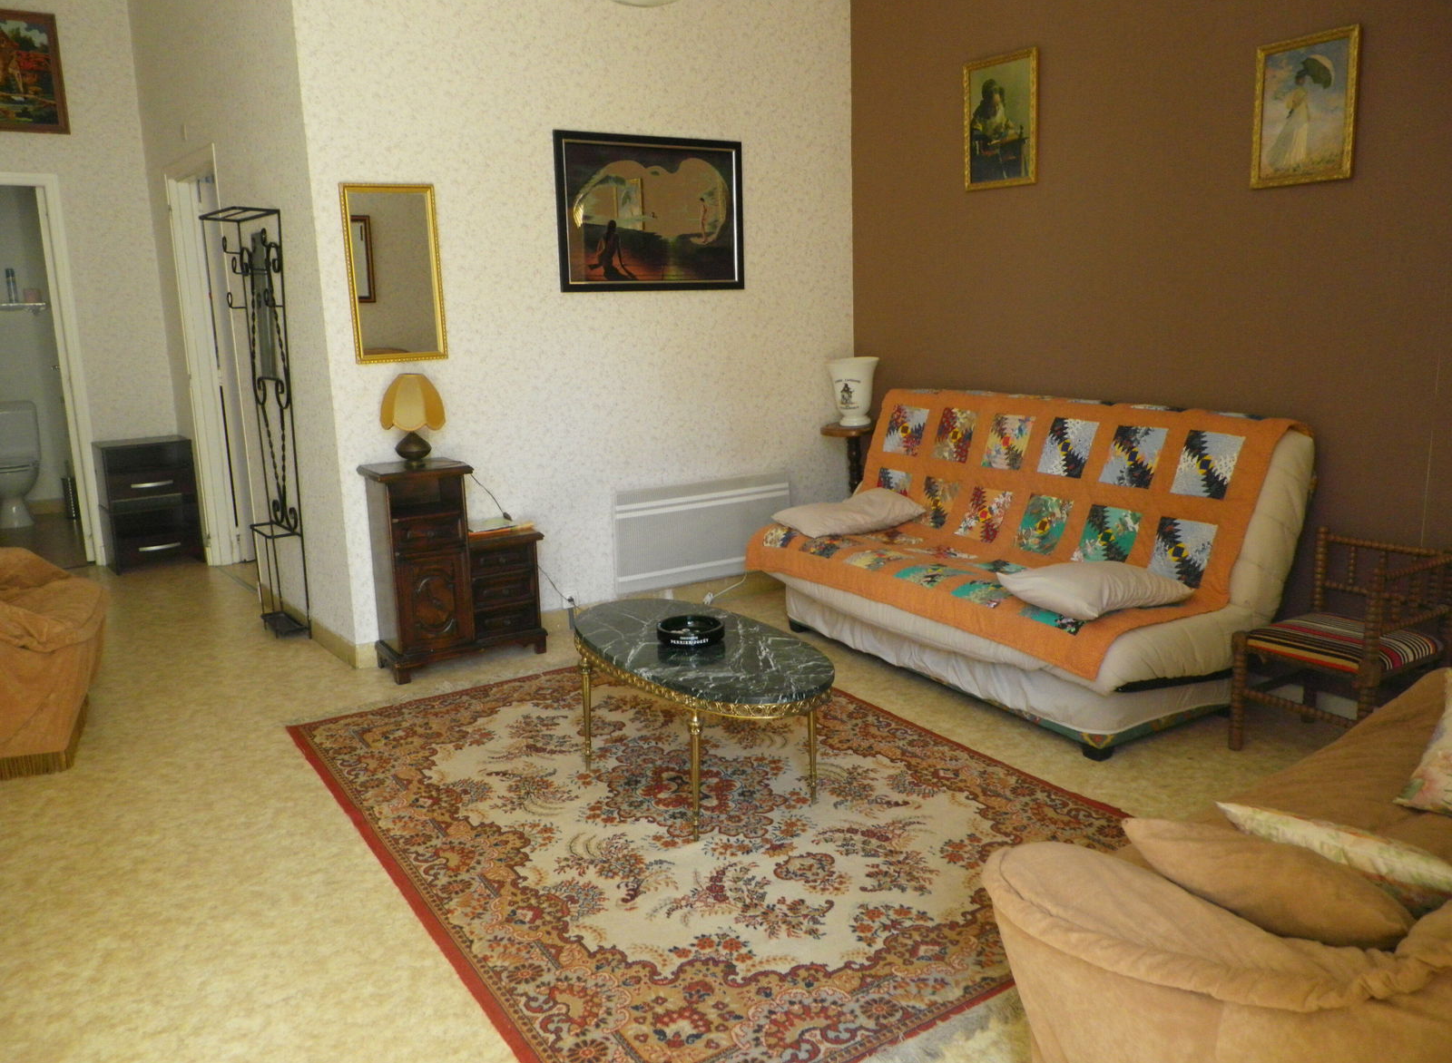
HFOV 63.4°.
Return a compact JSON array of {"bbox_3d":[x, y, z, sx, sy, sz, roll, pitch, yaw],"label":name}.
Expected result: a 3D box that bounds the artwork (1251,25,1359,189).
[{"bbox_3d":[1.724,-1.257,3.513,0.033,0.419,0.327,-8,13,-30],"label":"artwork"}]

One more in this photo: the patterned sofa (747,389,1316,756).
[{"bbox_3d":[0.932,0.035,4.183,0.868,0.961,1.916,-8,13,-30],"label":"patterned sofa"}]

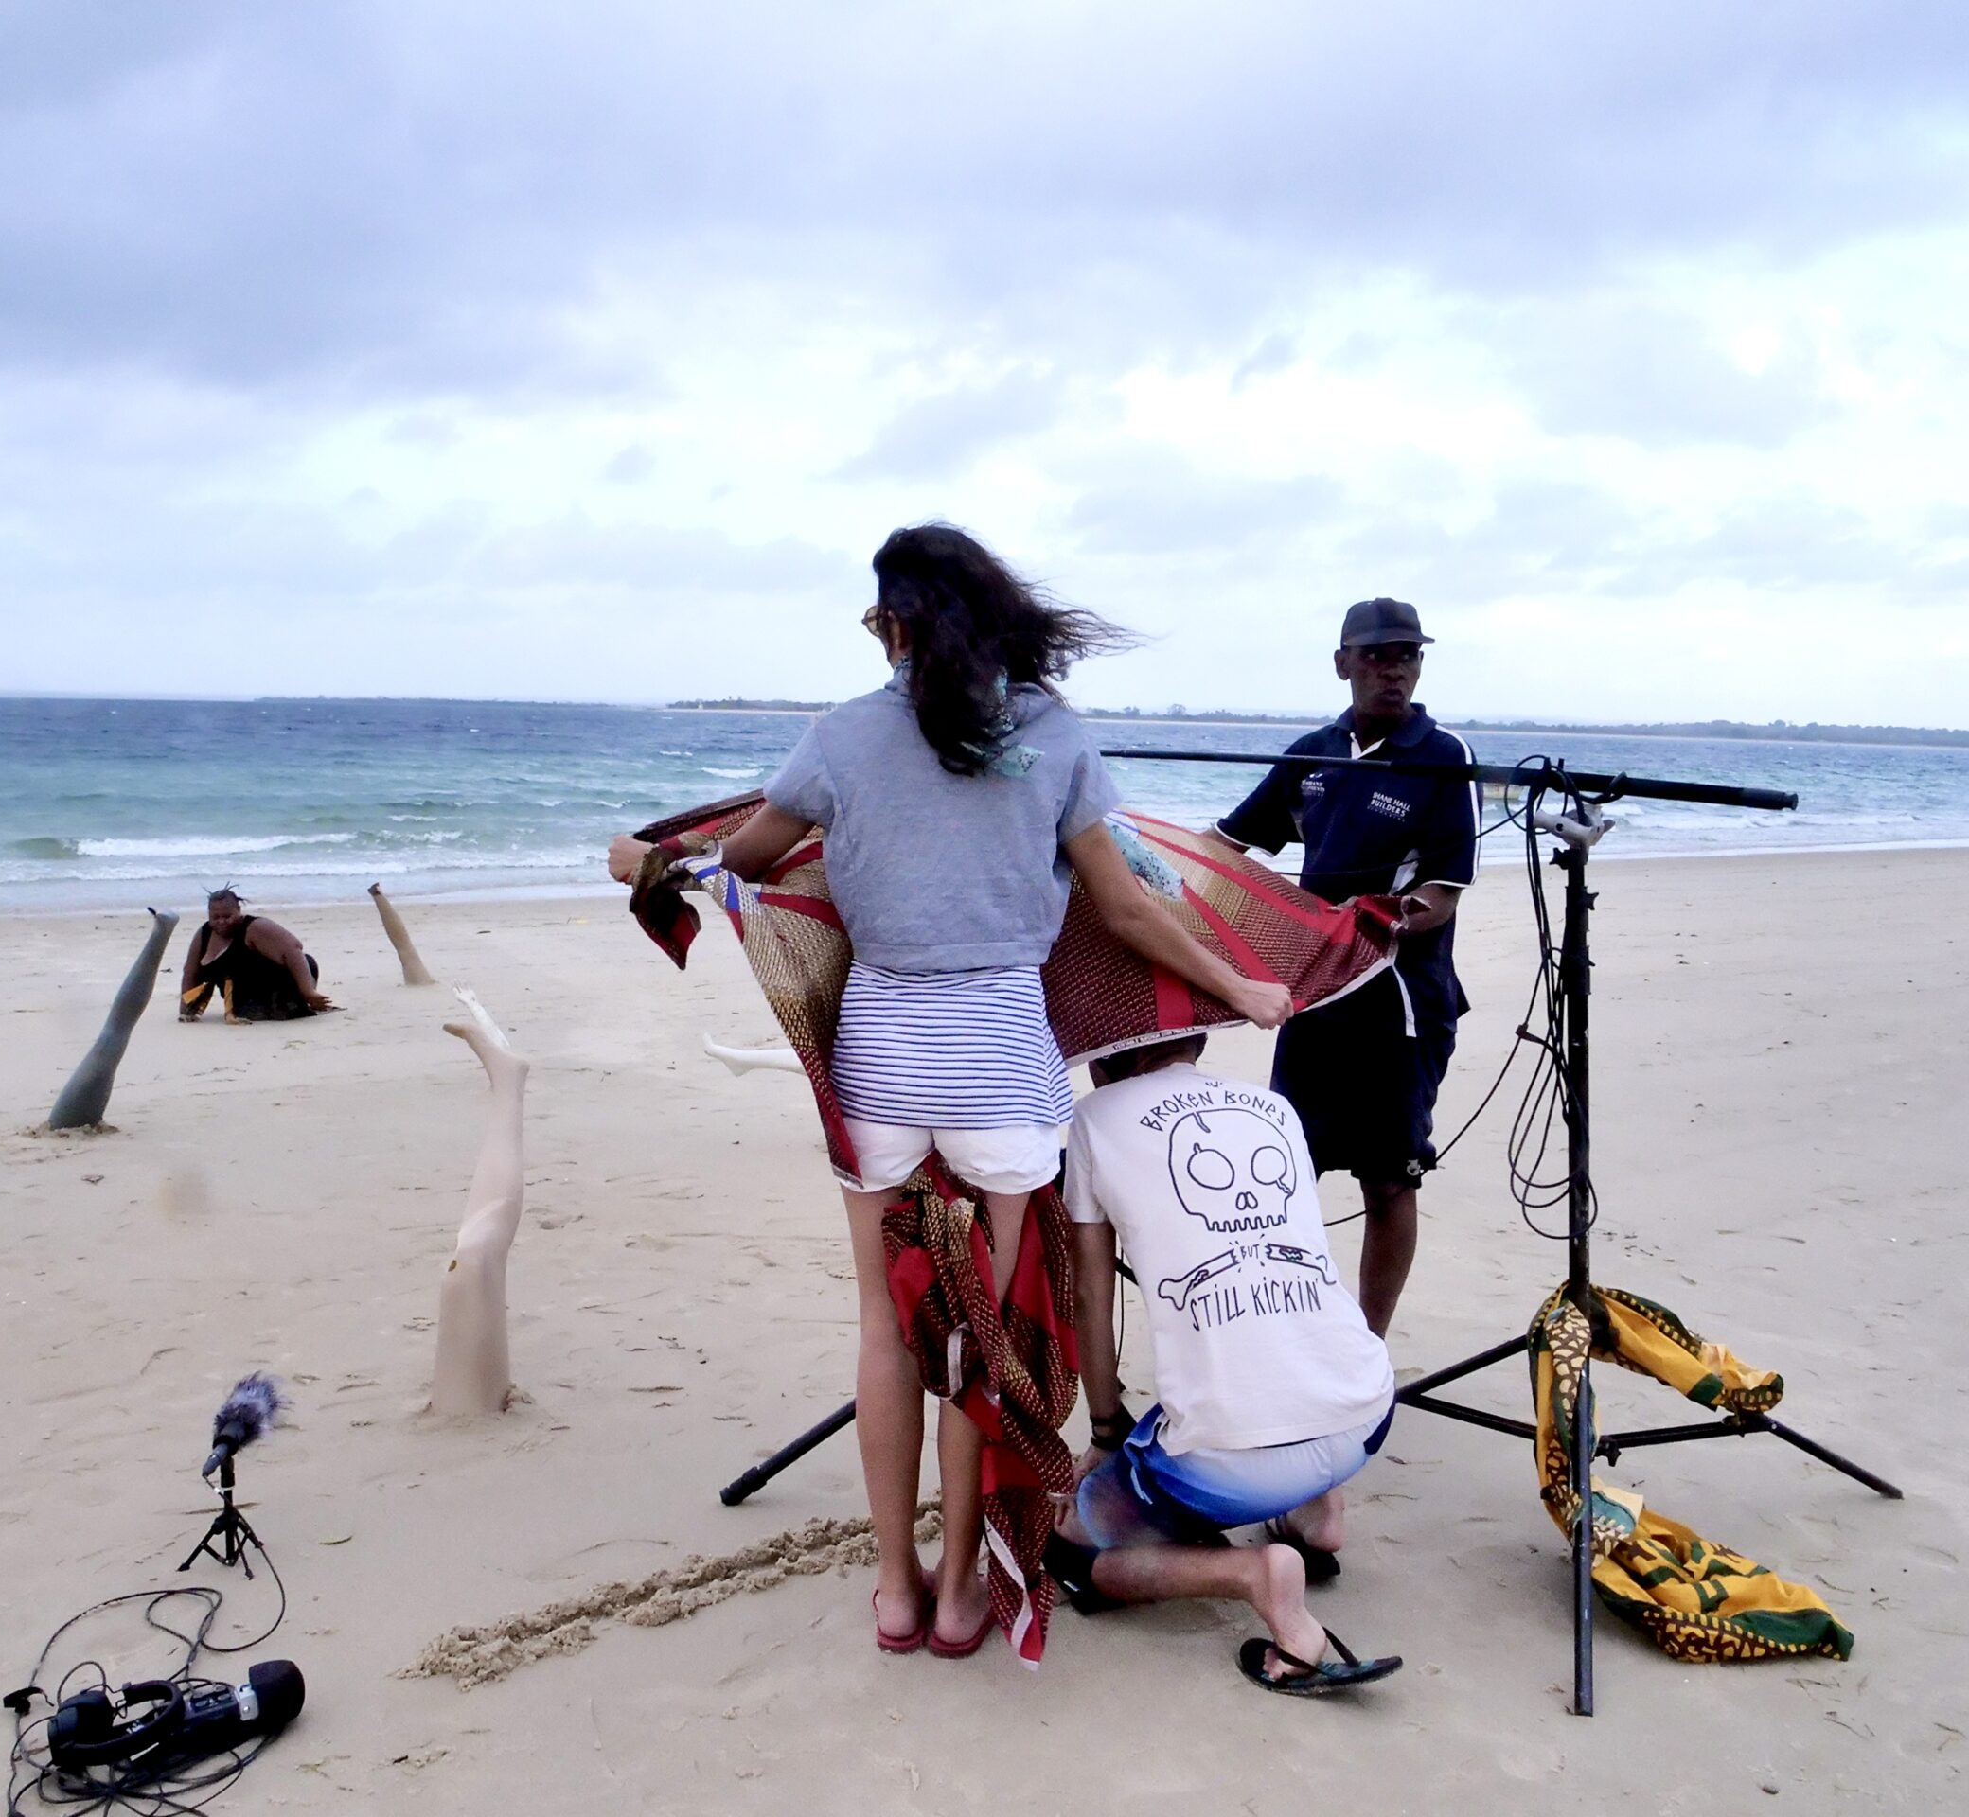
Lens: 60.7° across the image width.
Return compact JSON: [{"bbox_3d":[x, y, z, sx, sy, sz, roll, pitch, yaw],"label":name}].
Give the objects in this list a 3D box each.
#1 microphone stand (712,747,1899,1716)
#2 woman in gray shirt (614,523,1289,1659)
[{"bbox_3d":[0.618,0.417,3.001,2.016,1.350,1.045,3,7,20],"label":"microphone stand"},{"bbox_3d":[-0.070,0.280,2.644,1.070,1.680,0.540,1,7,-3],"label":"woman in gray shirt"}]

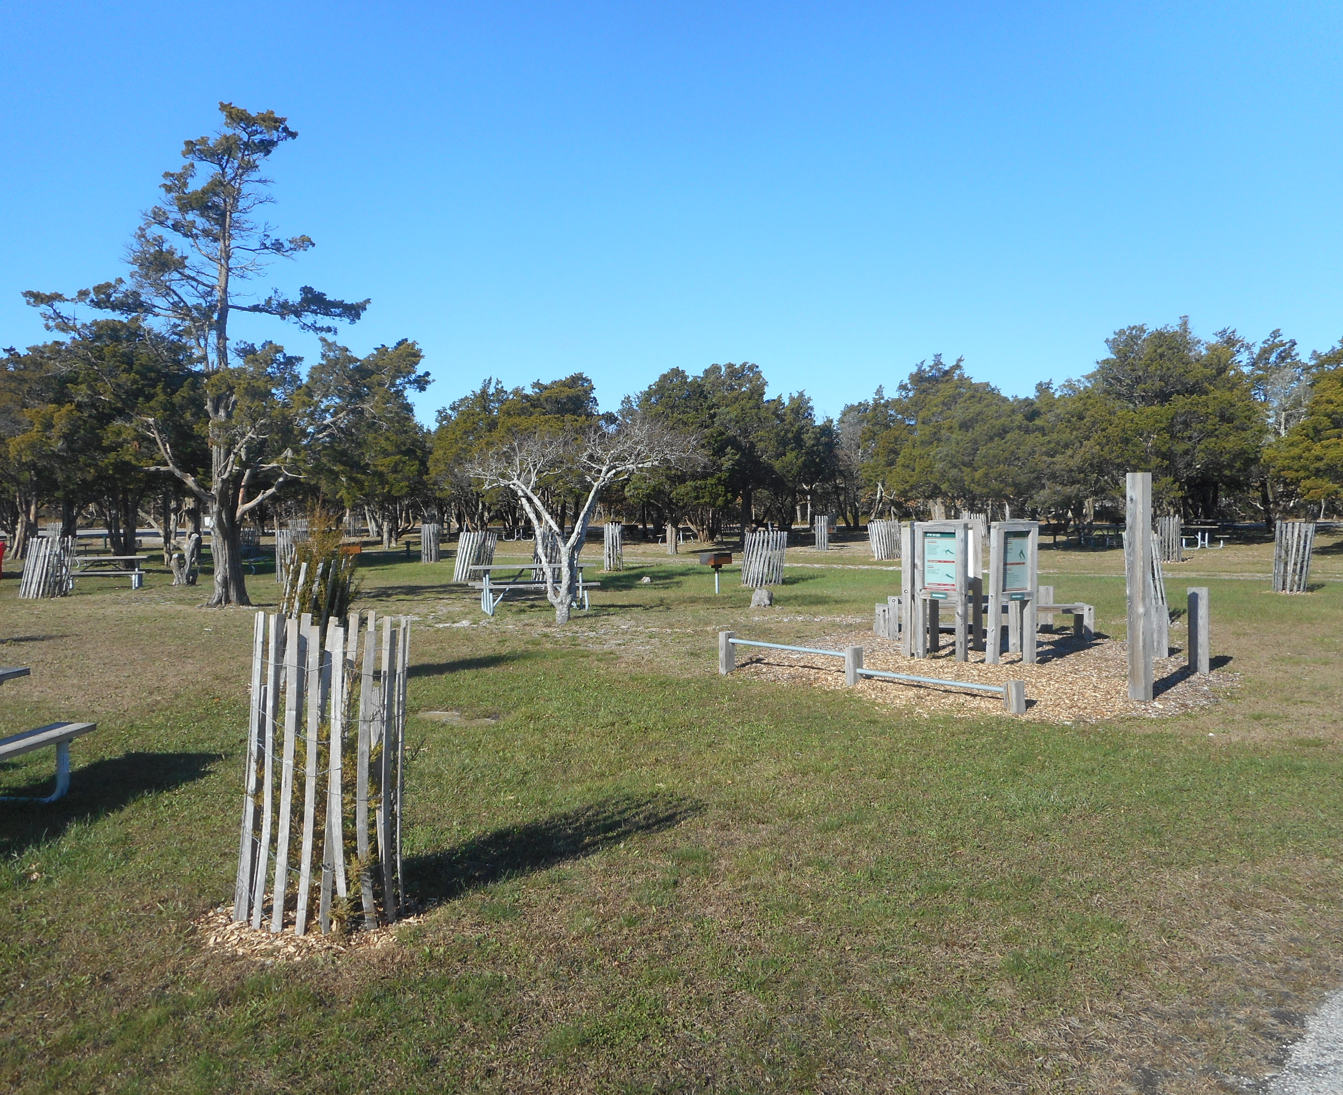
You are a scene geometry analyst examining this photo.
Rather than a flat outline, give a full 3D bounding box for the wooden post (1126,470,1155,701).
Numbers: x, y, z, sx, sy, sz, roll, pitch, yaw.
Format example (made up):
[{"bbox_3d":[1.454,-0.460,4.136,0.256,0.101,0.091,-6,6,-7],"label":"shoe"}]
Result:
[{"bbox_3d":[3.907,0.323,8.774,0.143,1.886,0.143,-3,3,-34],"label":"wooden post"}]

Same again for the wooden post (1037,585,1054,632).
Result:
[{"bbox_3d":[4.804,0.785,13.527,0.145,0.590,0.145,-3,3,-43],"label":"wooden post"}]

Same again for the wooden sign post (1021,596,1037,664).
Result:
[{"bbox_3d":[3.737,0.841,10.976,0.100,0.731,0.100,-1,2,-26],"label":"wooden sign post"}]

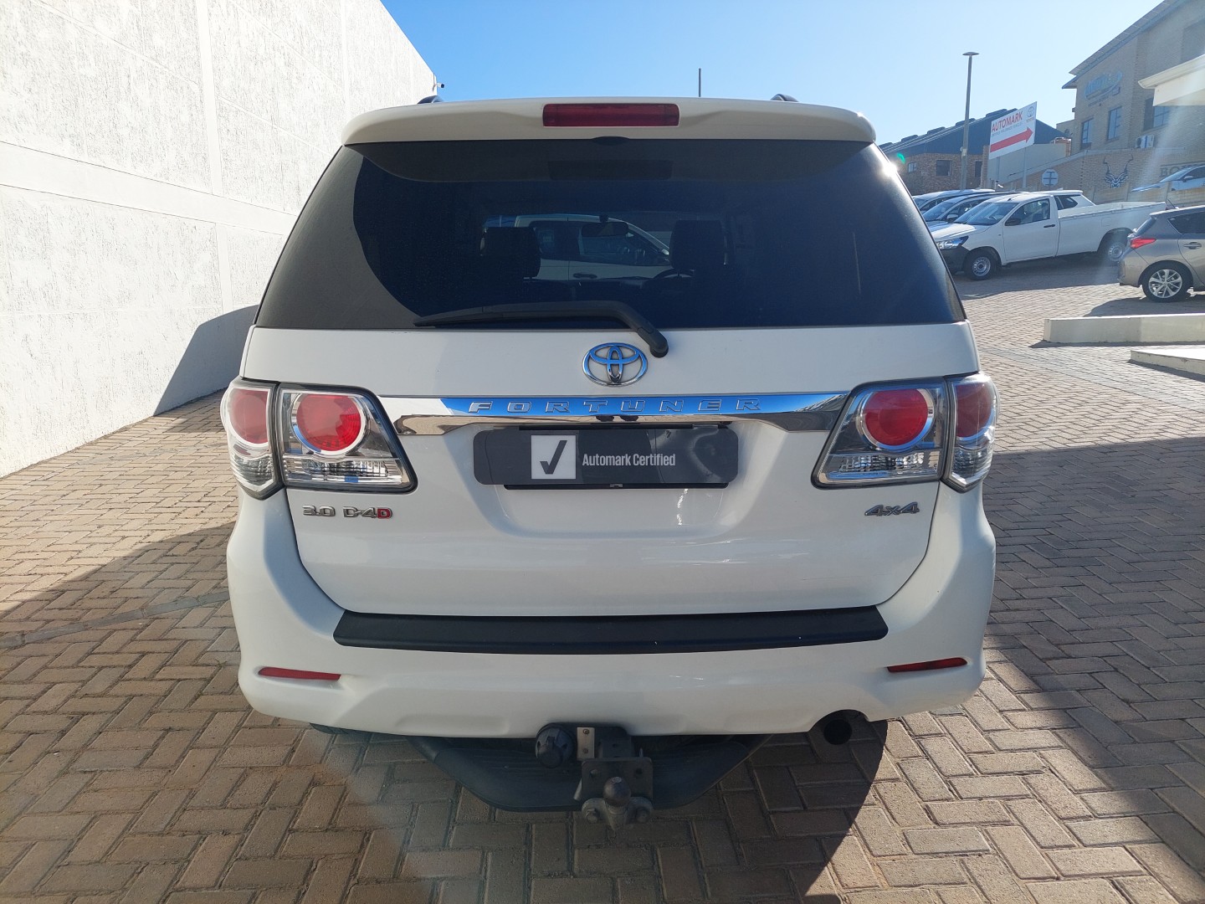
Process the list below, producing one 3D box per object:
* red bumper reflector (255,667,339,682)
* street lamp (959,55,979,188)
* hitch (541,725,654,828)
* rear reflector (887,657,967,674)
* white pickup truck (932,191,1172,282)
[{"bbox_3d":[-0.615,0.450,1.692,0.168,0.021,0.024,2,13,10],"label":"red bumper reflector"},{"bbox_3d":[11.967,-9.869,27.500,0.550,6.300,0.550,0,10,0],"label":"street lamp"},{"bbox_3d":[-0.010,0.627,1.620,0.205,0.155,0.220,-1,13,-1],"label":"hitch"},{"bbox_3d":[0.669,0.440,1.722,0.168,0.021,0.024,-3,13,-13],"label":"rear reflector"},{"bbox_3d":[9.369,-4.770,18.390,5.280,1.700,1.800,-7,14,-9],"label":"white pickup truck"}]

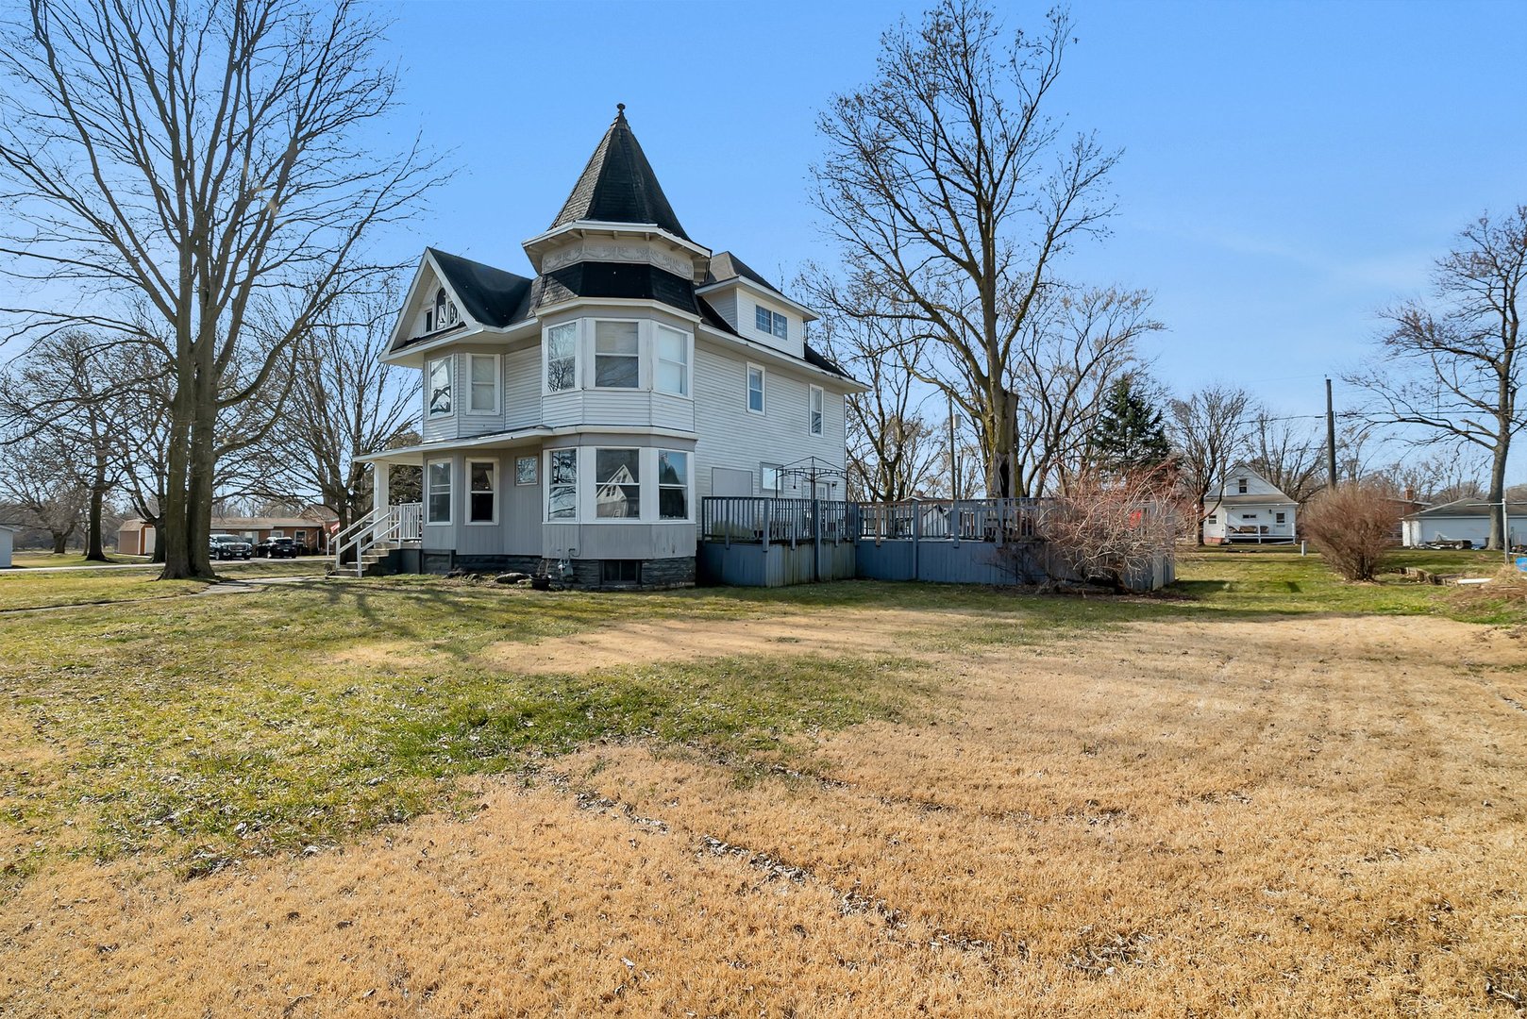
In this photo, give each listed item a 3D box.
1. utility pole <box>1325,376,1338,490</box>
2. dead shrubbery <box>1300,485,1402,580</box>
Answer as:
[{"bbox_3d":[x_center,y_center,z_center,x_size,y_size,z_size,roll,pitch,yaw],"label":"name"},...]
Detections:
[{"bbox_3d":[30.299,-2.287,36.087,0.320,9.570,0.320,-3,-2,40],"label":"utility pole"},{"bbox_3d":[17.186,0.689,19.788,2.450,2.900,2.400,-2,-2,41],"label":"dead shrubbery"}]

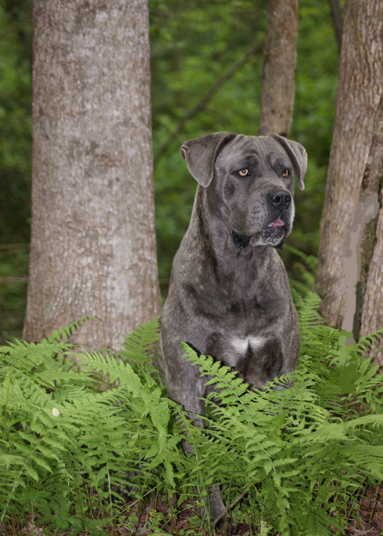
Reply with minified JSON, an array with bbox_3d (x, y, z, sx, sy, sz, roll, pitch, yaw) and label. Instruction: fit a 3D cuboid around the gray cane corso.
[{"bbox_3d":[0.010,0.110,4.420,0.420,0.860,0.680,-2,6,-21],"label":"gray cane corso"}]

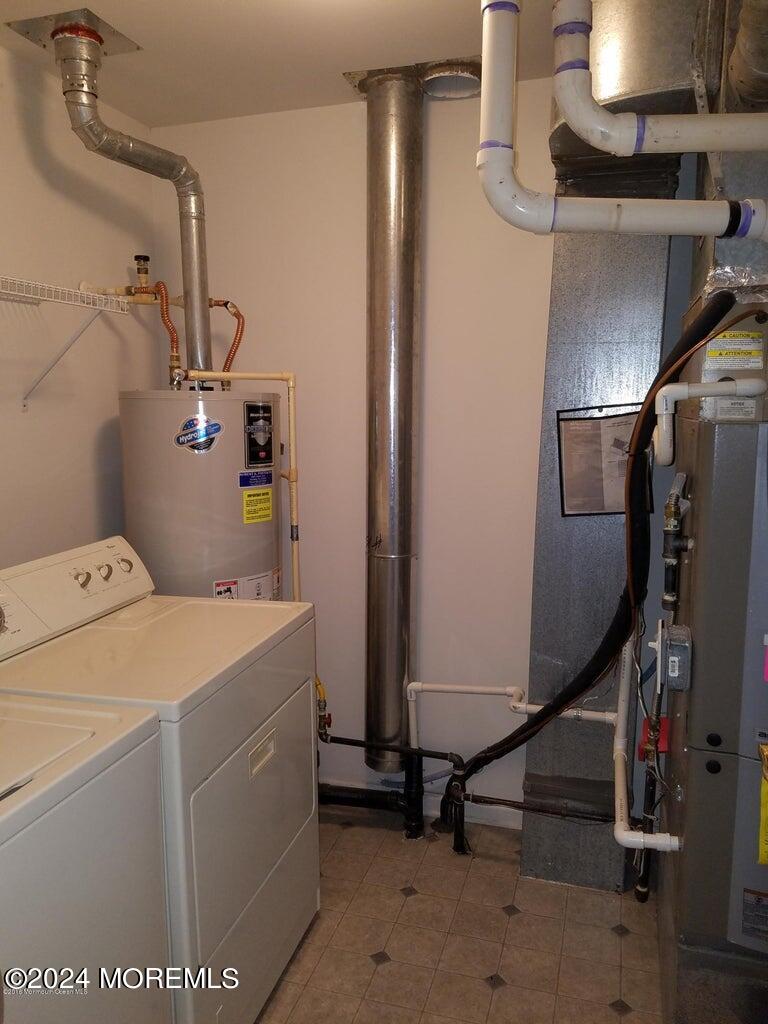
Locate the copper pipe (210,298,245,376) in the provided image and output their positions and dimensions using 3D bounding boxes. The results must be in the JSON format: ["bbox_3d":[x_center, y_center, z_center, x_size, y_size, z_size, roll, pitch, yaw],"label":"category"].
[{"bbox_3d":[-0.517,-0.577,2.543,0.122,0.265,0.060,2,7,17],"label":"copper pipe"}]

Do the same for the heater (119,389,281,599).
[{"bbox_3d":[-0.594,0.354,2.583,0.510,1.490,0.510,5,8,36],"label":"heater"}]

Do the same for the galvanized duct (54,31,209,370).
[{"bbox_3d":[-0.728,-0.874,2.300,0.460,0.900,0.125,-6,9,-44],"label":"galvanized duct"}]

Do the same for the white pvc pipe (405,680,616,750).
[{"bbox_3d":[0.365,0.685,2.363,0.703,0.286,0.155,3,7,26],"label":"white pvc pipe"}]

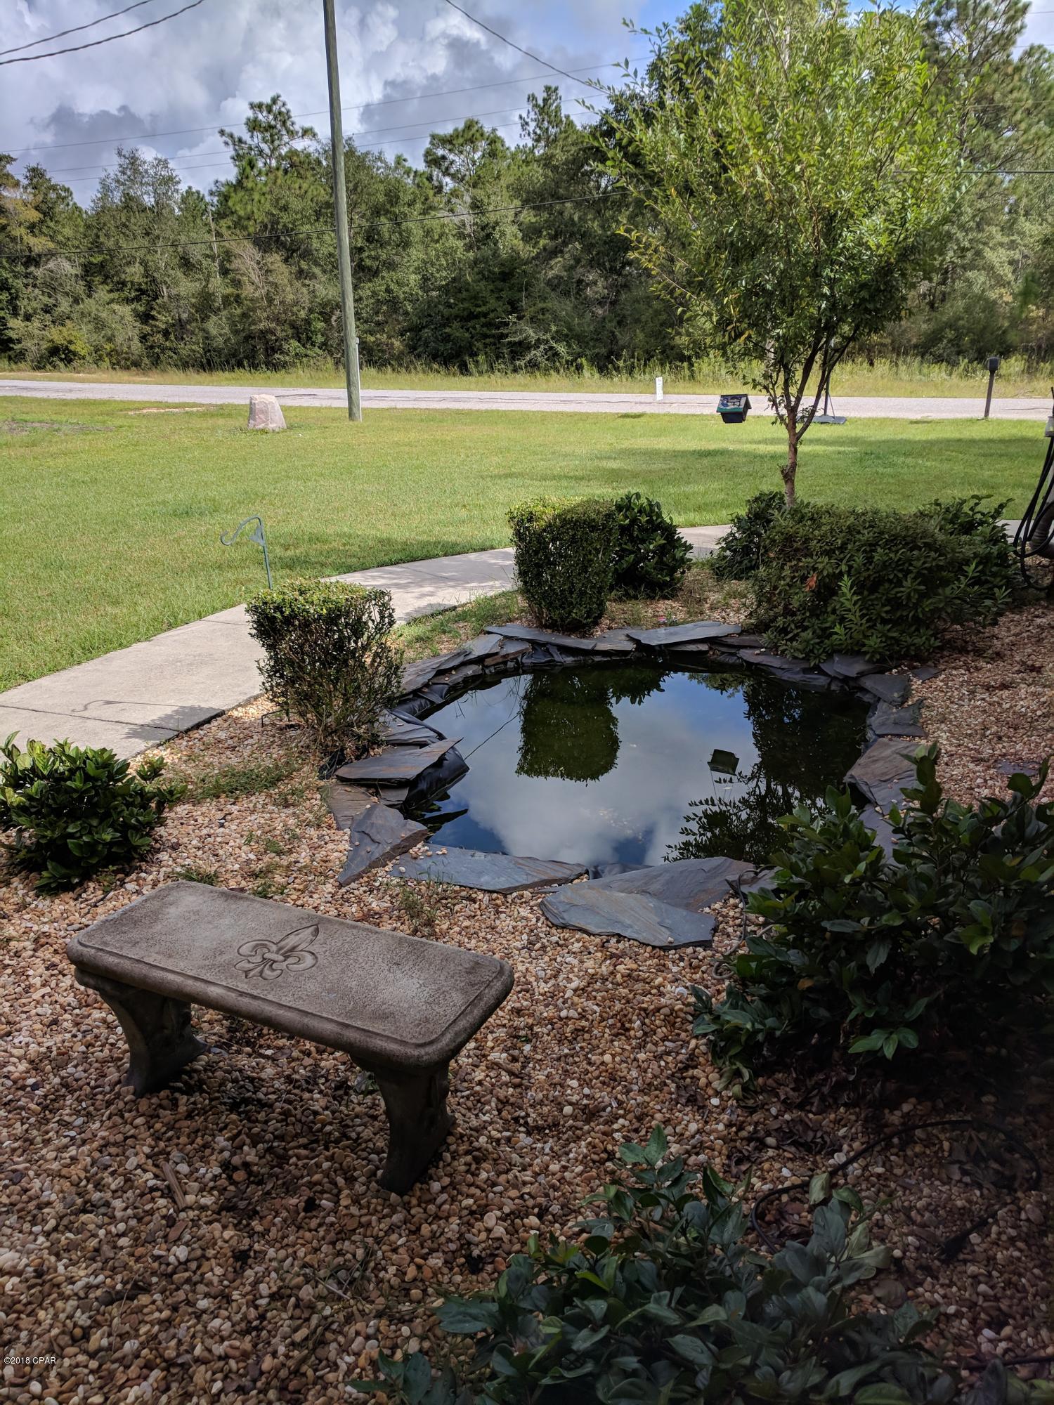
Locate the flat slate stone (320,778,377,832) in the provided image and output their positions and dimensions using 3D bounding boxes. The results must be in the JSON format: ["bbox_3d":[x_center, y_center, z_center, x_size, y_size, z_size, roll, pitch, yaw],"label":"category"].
[{"bbox_3d":[-0.681,0.406,4.094,0.230,0.040,0.440,-5,19,-15],"label":"flat slate stone"}]

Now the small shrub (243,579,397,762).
[{"bbox_3d":[-0.869,-0.133,4.577,0.610,0.730,0.580,-3,19,-10],"label":"small shrub"}]

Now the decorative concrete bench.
[{"bbox_3d":[-0.547,0.760,2.473,1.000,0.400,0.397,9,20,23],"label":"decorative concrete bench"}]

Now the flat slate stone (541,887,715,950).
[{"bbox_3d":[0.314,0.664,3.261,0.540,0.045,0.250,8,20,22],"label":"flat slate stone"}]

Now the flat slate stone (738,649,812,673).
[{"bbox_3d":[1.419,-0.233,6.010,0.440,0.045,0.280,4,19,11],"label":"flat slate stone"}]

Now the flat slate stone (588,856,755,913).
[{"bbox_3d":[0.499,0.615,3.468,0.580,0.040,0.310,-6,20,-19],"label":"flat slate stone"}]

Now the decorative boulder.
[{"bbox_3d":[-5.458,-6.181,22.452,0.780,0.720,0.620,-4,19,-12],"label":"decorative boulder"}]

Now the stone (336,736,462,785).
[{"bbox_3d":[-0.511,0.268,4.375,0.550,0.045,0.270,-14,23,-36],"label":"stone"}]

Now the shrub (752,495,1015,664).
[{"bbox_3d":[1.874,-0.723,5.838,1.270,0.730,1.000,-1,19,-2],"label":"shrub"}]

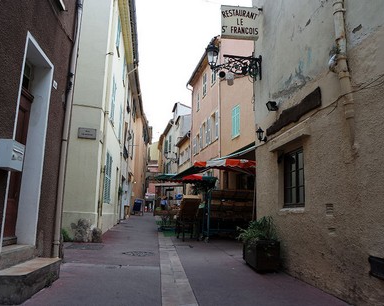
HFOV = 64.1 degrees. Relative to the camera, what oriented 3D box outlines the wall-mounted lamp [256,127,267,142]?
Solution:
[{"bbox_3d":[1.504,-0.386,6.600,0.220,0.340,0.175,2,-11,-6],"label":"wall-mounted lamp"}]

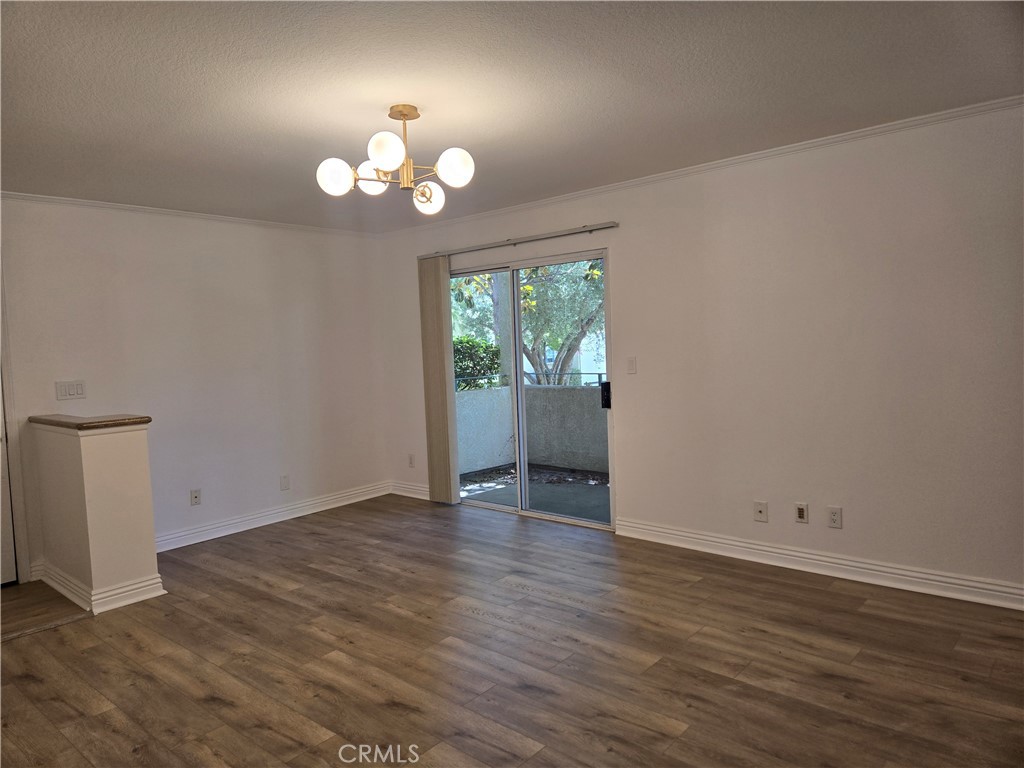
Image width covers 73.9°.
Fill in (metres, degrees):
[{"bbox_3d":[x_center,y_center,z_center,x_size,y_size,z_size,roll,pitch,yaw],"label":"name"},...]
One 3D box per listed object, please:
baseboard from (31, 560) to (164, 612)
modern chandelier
[{"bbox_3d":[-2.527,1.180,4.190,0.980,0.136,0.420,1,5,41],"label":"baseboard"},{"bbox_3d":[-0.467,-1.012,3.007,0.730,0.400,0.690,1,5,41],"label":"modern chandelier"}]

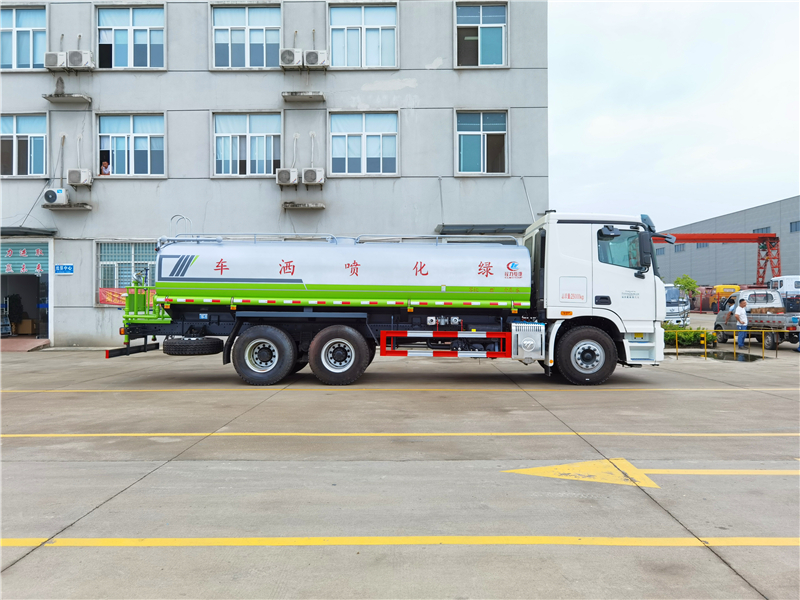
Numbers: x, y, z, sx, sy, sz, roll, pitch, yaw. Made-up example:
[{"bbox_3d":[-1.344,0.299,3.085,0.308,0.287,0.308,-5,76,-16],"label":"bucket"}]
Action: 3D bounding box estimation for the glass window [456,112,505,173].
[{"bbox_3d":[2.604,-5.010,19.850,1.610,2.040,0.150,0,0,0],"label":"glass window"}]

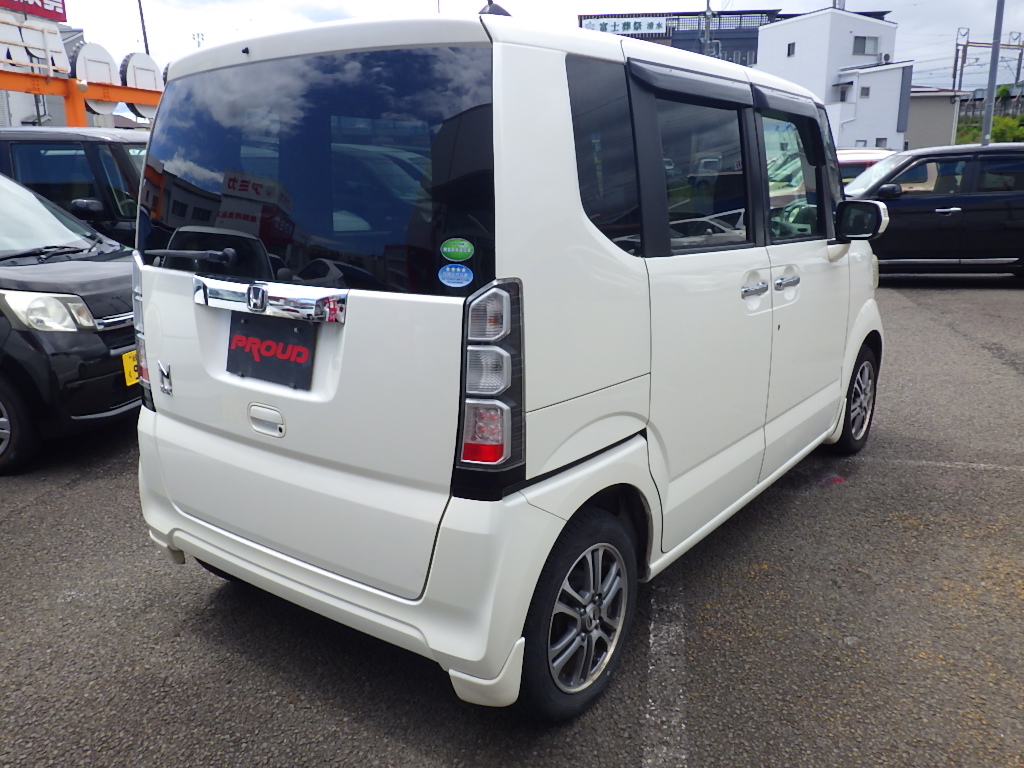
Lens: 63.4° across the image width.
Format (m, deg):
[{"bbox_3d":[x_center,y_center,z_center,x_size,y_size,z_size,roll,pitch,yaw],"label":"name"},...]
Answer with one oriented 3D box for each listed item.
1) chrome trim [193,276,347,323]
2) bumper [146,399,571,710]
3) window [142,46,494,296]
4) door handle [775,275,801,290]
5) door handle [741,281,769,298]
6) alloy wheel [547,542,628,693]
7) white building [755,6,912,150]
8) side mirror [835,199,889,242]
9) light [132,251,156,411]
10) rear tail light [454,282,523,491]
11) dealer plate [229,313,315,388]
[{"bbox_3d":[-0.606,-0.212,2.027,0.605,0.088,0.055,10,17,36],"label":"chrome trim"},{"bbox_3d":[-0.550,0.372,2.242,1.470,0.490,0.320,10,17,36],"label":"bumper"},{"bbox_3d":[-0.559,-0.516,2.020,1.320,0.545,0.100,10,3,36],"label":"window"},{"bbox_3d":[0.959,-0.351,2.881,0.042,0.038,0.195,10,17,36],"label":"door handle"},{"bbox_3d":[0.776,-0.300,2.642,0.042,0.038,0.195,10,17,36],"label":"door handle"},{"bbox_3d":[0.146,0.580,2.124,0.140,0.383,0.383,10,17,36],"label":"alloy wheel"},{"bbox_3d":[19.300,-16.600,50.600,6.000,10.300,7.800,-6,15,-19],"label":"white building"},{"bbox_3d":[1.404,-0.654,3.303,0.200,0.155,0.120,10,17,36],"label":"side mirror"},{"bbox_3d":[-1.085,-0.163,2.488,0.140,0.470,0.115,10,17,36],"label":"light"},{"bbox_3d":[-0.052,0.015,1.735,0.140,0.470,0.115,10,17,36],"label":"rear tail light"},{"bbox_3d":[-0.604,-0.088,2.059,0.330,0.165,0.015,10,11,36],"label":"dealer plate"}]

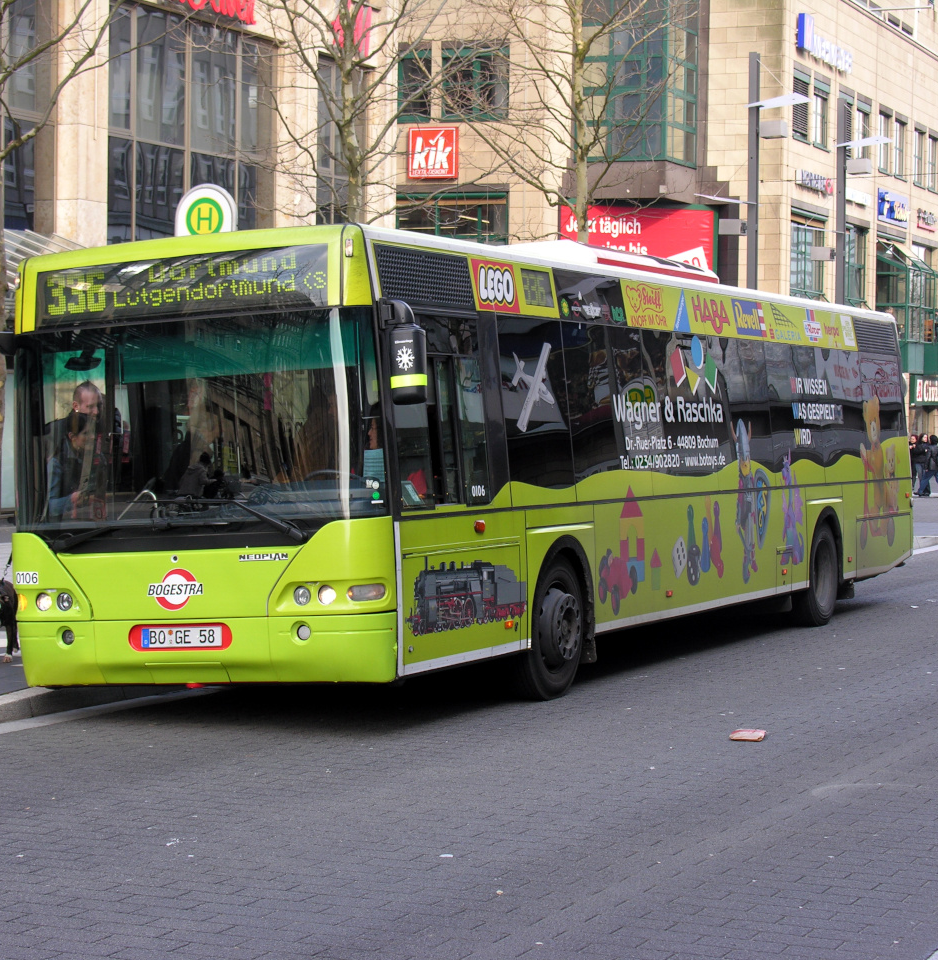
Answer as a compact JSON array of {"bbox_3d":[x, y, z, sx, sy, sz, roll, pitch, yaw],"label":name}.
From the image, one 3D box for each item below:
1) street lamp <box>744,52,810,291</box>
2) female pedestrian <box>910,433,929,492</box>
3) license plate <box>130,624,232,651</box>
[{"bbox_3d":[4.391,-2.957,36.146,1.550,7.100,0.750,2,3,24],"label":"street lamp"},{"bbox_3d":[12.349,-0.416,64.800,0.420,1.690,0.500,3,3,37],"label":"female pedestrian"},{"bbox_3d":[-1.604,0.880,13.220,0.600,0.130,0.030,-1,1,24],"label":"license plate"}]

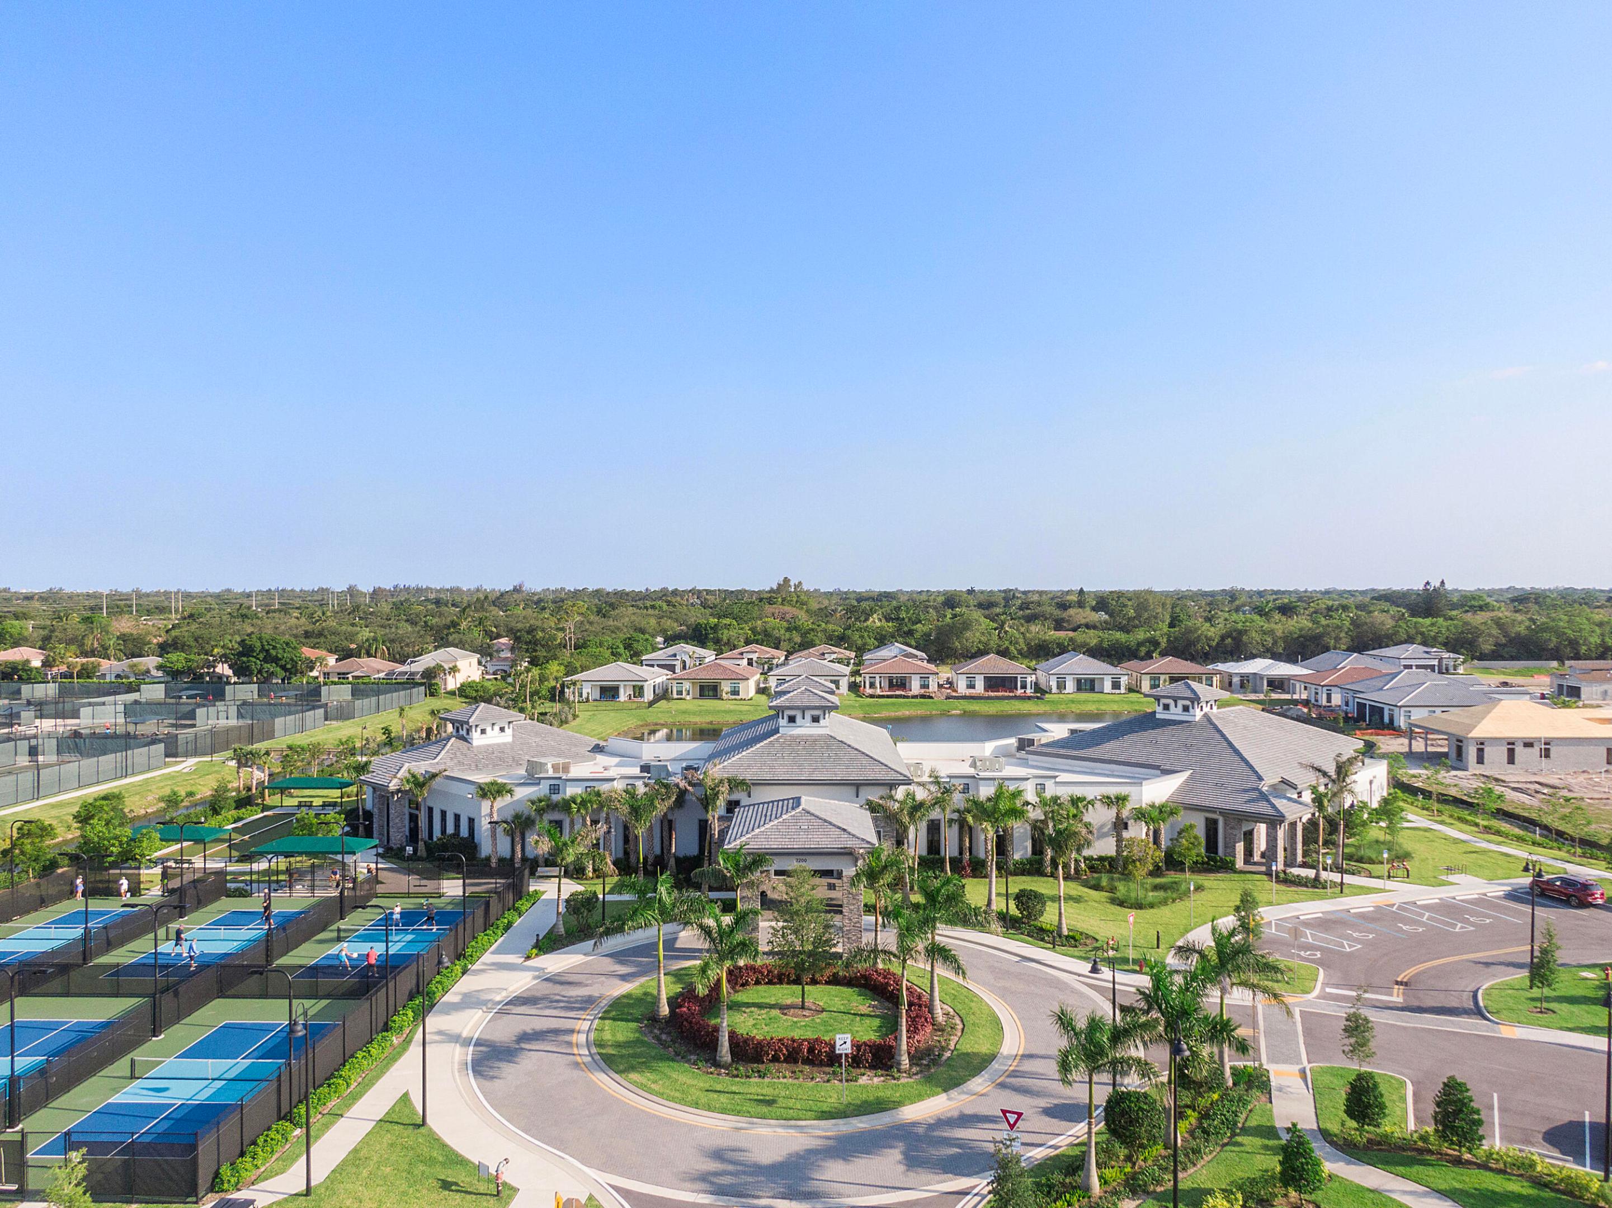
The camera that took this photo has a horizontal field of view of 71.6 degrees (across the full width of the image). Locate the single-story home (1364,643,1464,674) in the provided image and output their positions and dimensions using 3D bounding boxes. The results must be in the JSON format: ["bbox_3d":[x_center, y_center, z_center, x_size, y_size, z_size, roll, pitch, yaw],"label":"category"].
[{"bbox_3d":[154.400,13.669,285.000,16.000,6.800,22.000,0,1,4],"label":"single-story home"}]

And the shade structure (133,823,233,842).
[{"bbox_3d":[-48.813,18.700,85.857,7.700,3.340,4.300,0,1,0],"label":"shade structure"}]

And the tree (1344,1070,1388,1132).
[{"bbox_3d":[22.084,19.507,44.012,1.552,2.283,1.552,0,1,0],"label":"tree"}]

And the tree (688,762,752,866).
[{"bbox_3d":[-6.022,15.441,77.909,4.300,8.500,4.300,0,1,0],"label":"tree"}]

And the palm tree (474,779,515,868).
[{"bbox_3d":[-23.851,16.875,85.403,3.050,7.000,3.050,0,1,0],"label":"palm tree"}]

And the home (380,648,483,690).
[{"bbox_3d":[-82.086,14.175,247.780,14.200,8.120,23.500,0,1,0],"label":"home"}]

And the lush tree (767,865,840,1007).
[{"bbox_3d":[-0.097,17.022,57.246,3.750,7.300,3.560,0,1,0],"label":"lush tree"}]

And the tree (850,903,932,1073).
[{"bbox_3d":[3.777,16.903,49.187,3.594,7.382,3.594,0,1,0],"label":"tree"}]

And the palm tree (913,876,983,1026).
[{"bbox_3d":[6.977,17.045,55.522,3.700,7.450,3.600,0,1,0],"label":"palm tree"}]

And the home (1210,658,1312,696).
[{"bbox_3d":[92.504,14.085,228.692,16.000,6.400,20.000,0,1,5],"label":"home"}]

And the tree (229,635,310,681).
[{"bbox_3d":[-115.339,12.202,240.424,15.626,11.386,14.063,0,1,0],"label":"tree"}]

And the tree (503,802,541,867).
[{"bbox_3d":[-20.930,17.268,81.765,2.600,4.750,2.600,0,1,0],"label":"tree"}]

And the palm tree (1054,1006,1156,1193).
[{"bbox_3d":[10.694,17.752,40.067,3.800,6.740,3.610,0,1,0],"label":"palm tree"}]

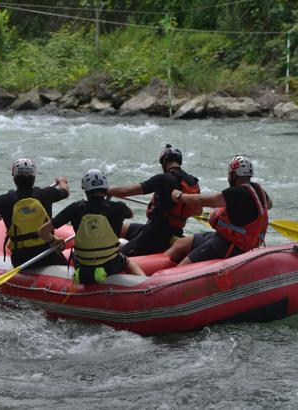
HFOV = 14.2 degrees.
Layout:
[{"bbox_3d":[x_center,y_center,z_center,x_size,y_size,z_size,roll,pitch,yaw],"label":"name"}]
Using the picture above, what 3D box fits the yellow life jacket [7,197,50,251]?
[{"bbox_3d":[-1.070,0.152,10.650,0.380,0.490,0.320,-1,1,-8],"label":"yellow life jacket"}]

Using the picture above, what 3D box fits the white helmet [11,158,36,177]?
[{"bbox_3d":[-1.124,-0.327,10.700,0.220,0.185,0.270,-2,8,-15],"label":"white helmet"}]

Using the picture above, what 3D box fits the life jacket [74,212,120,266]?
[{"bbox_3d":[-0.440,0.282,10.200,0.380,0.490,0.320,0,-1,-2],"label":"life jacket"}]

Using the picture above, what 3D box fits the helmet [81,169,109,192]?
[{"bbox_3d":[-0.468,-0.206,10.250,0.220,0.190,0.270,-2,8,-12],"label":"helmet"}]

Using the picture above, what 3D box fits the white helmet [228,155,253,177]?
[{"bbox_3d":[0.835,-0.356,10.900,0.220,0.190,0.270,-7,10,-43],"label":"white helmet"}]

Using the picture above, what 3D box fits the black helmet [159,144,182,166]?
[{"bbox_3d":[0.203,-0.459,11.300,0.270,0.200,0.220,7,10,44],"label":"black helmet"}]

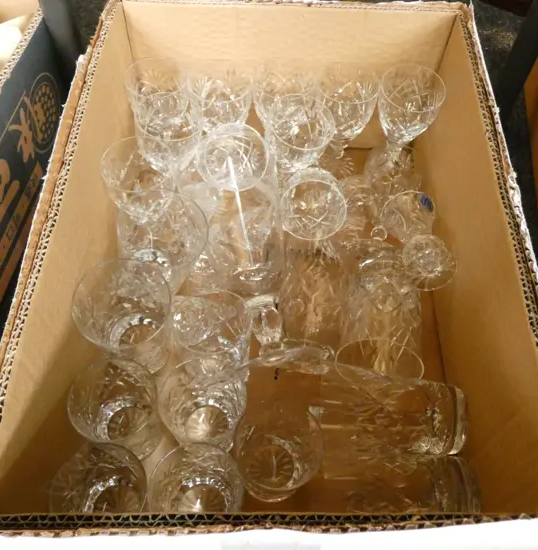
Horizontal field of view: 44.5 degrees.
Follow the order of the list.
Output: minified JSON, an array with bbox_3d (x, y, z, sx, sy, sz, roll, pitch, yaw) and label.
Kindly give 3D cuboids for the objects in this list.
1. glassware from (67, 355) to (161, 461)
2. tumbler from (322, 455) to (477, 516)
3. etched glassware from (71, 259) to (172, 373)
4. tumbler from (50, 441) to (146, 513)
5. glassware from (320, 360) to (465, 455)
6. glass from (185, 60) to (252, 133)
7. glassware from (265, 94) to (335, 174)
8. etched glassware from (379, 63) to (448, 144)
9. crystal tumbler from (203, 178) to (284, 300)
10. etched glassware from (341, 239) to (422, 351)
[{"bbox_3d":[-0.126,0.121,0.559,0.074,0.079,0.074,0,57,-1],"label":"glassware"},{"bbox_3d":[0.117,0.198,0.599,0.138,0.073,0.073,4,54,-2],"label":"tumbler"},{"bbox_3d":[-0.138,0.054,0.663,0.091,0.113,0.091,1,62,1],"label":"etched glassware"},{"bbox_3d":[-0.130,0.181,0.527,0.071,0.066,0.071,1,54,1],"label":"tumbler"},{"bbox_3d":[0.104,0.118,0.569,0.126,0.073,0.073,5,90,-1],"label":"glassware"},{"bbox_3d":[-0.059,-0.177,0.809,0.075,0.150,0.075,3,54,-1],"label":"glass"},{"bbox_3d":[0.029,-0.128,0.778,0.075,0.151,0.075,4,60,-3],"label":"glassware"},{"bbox_3d":[0.145,-0.152,0.714,0.067,0.130,0.067,0,57,-1],"label":"etched glassware"},{"bbox_3d":[-0.023,-0.041,0.759,0.088,0.088,0.113,-8,63,-7],"label":"crystal tumbler"},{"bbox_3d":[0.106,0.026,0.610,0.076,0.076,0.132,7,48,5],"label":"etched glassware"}]

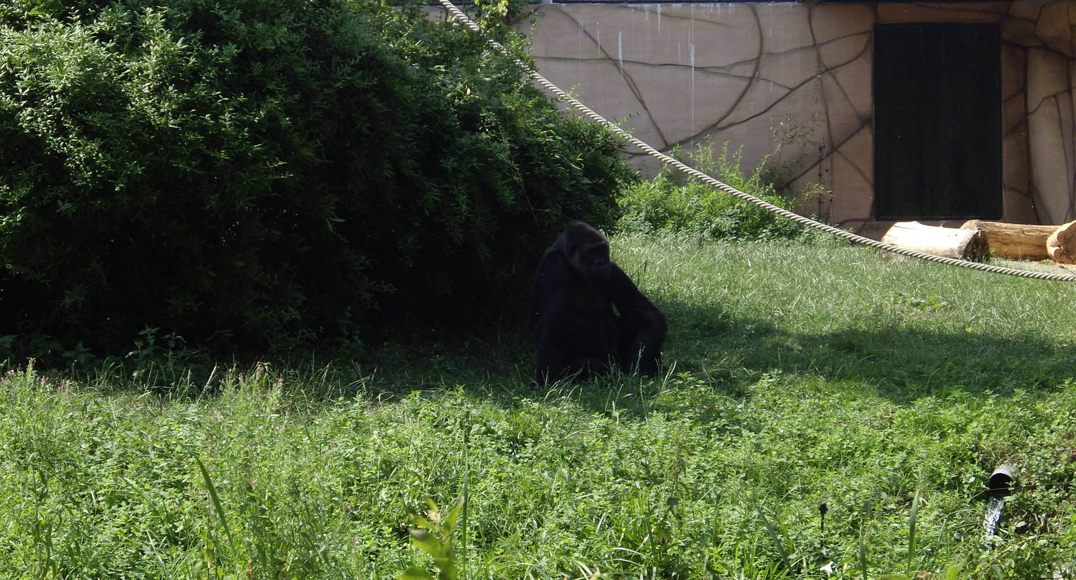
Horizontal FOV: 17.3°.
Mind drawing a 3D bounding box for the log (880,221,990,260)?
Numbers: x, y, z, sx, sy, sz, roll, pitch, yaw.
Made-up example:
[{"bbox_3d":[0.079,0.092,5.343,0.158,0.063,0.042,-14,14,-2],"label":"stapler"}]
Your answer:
[{"bbox_3d":[4.139,-0.513,37.000,0.360,0.340,1.200,-4,5,-44],"label":"log"}]

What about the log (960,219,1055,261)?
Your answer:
[{"bbox_3d":[5.004,-0.526,37.300,1.150,0.390,0.400,0,3,6],"label":"log"}]

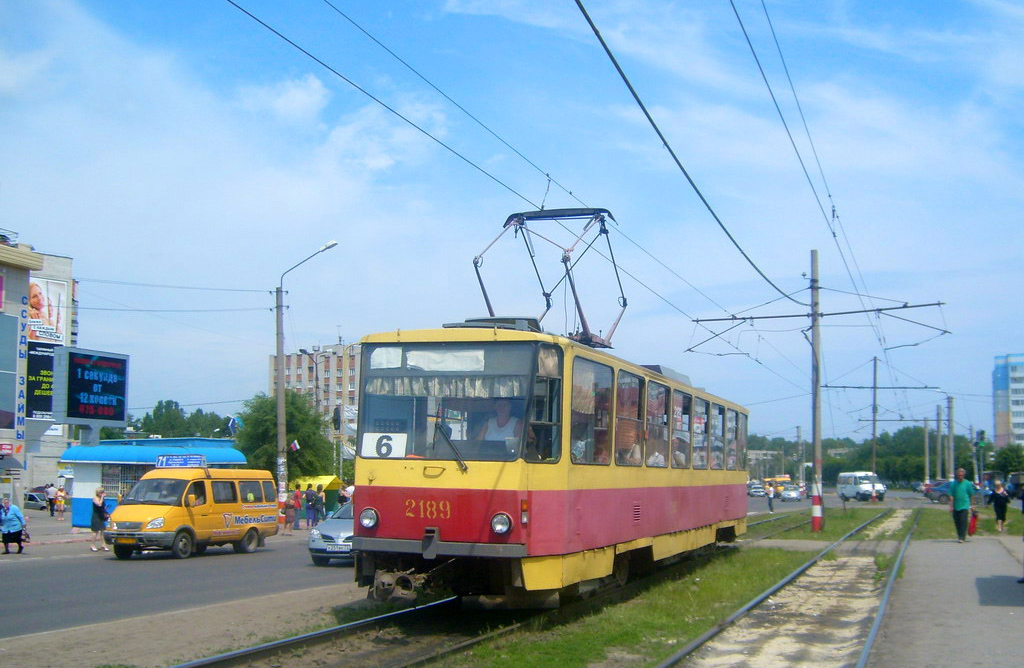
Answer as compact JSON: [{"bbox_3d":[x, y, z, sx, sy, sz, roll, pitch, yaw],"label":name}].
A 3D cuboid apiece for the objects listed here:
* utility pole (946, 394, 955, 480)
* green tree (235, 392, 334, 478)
[{"bbox_3d":[37.354,9.746,88.581,0.380,8.600,0.380,-3,-8,22],"label":"utility pole"},{"bbox_3d":[-12.019,6.414,55.425,5.000,6.300,5.000,-3,-8,22],"label":"green tree"}]

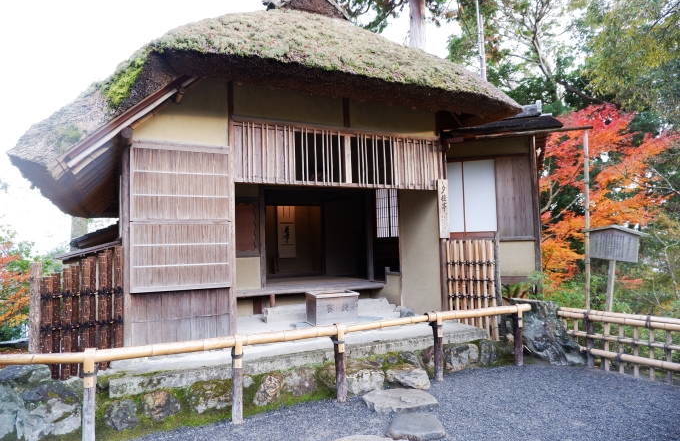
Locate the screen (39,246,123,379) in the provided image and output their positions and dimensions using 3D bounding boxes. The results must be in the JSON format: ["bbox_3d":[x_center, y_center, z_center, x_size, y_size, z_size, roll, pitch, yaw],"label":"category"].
[{"bbox_3d":[-2.578,0.900,4.362,0.760,1.280,0.080,0,-3,-27],"label":"screen"}]

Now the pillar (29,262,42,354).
[{"bbox_3d":[-2.936,0.897,4.184,0.110,1.000,0.110,0,-3,-27],"label":"pillar"}]

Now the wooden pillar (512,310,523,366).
[{"bbox_3d":[2.099,1.375,5.141,0.090,0.680,0.090,0,-3,-27],"label":"wooden pillar"}]

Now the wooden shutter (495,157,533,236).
[{"bbox_3d":[2.684,-0.355,6.700,0.560,1.240,0.050,-2,-3,12],"label":"wooden shutter"}]

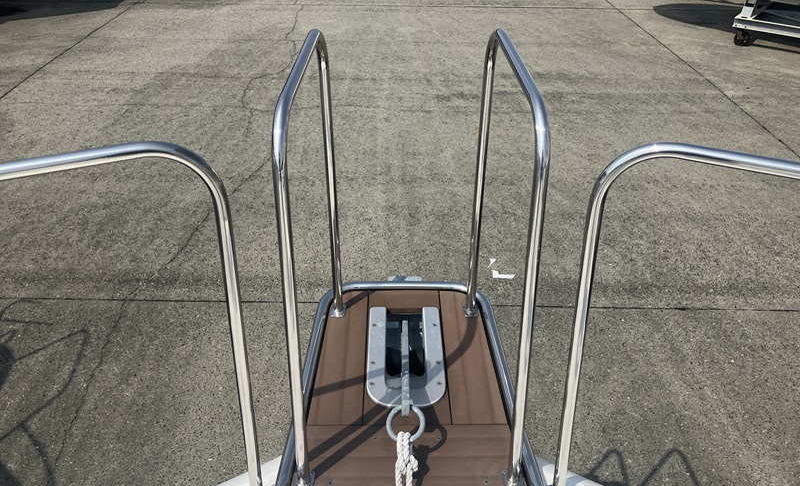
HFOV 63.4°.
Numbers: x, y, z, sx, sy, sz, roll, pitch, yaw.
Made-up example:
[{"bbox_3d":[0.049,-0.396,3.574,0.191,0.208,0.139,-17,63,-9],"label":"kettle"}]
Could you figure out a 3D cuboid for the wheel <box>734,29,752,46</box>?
[{"bbox_3d":[6.066,-3.618,11.450,0.270,0.270,0.080,24,39,31],"label":"wheel"}]

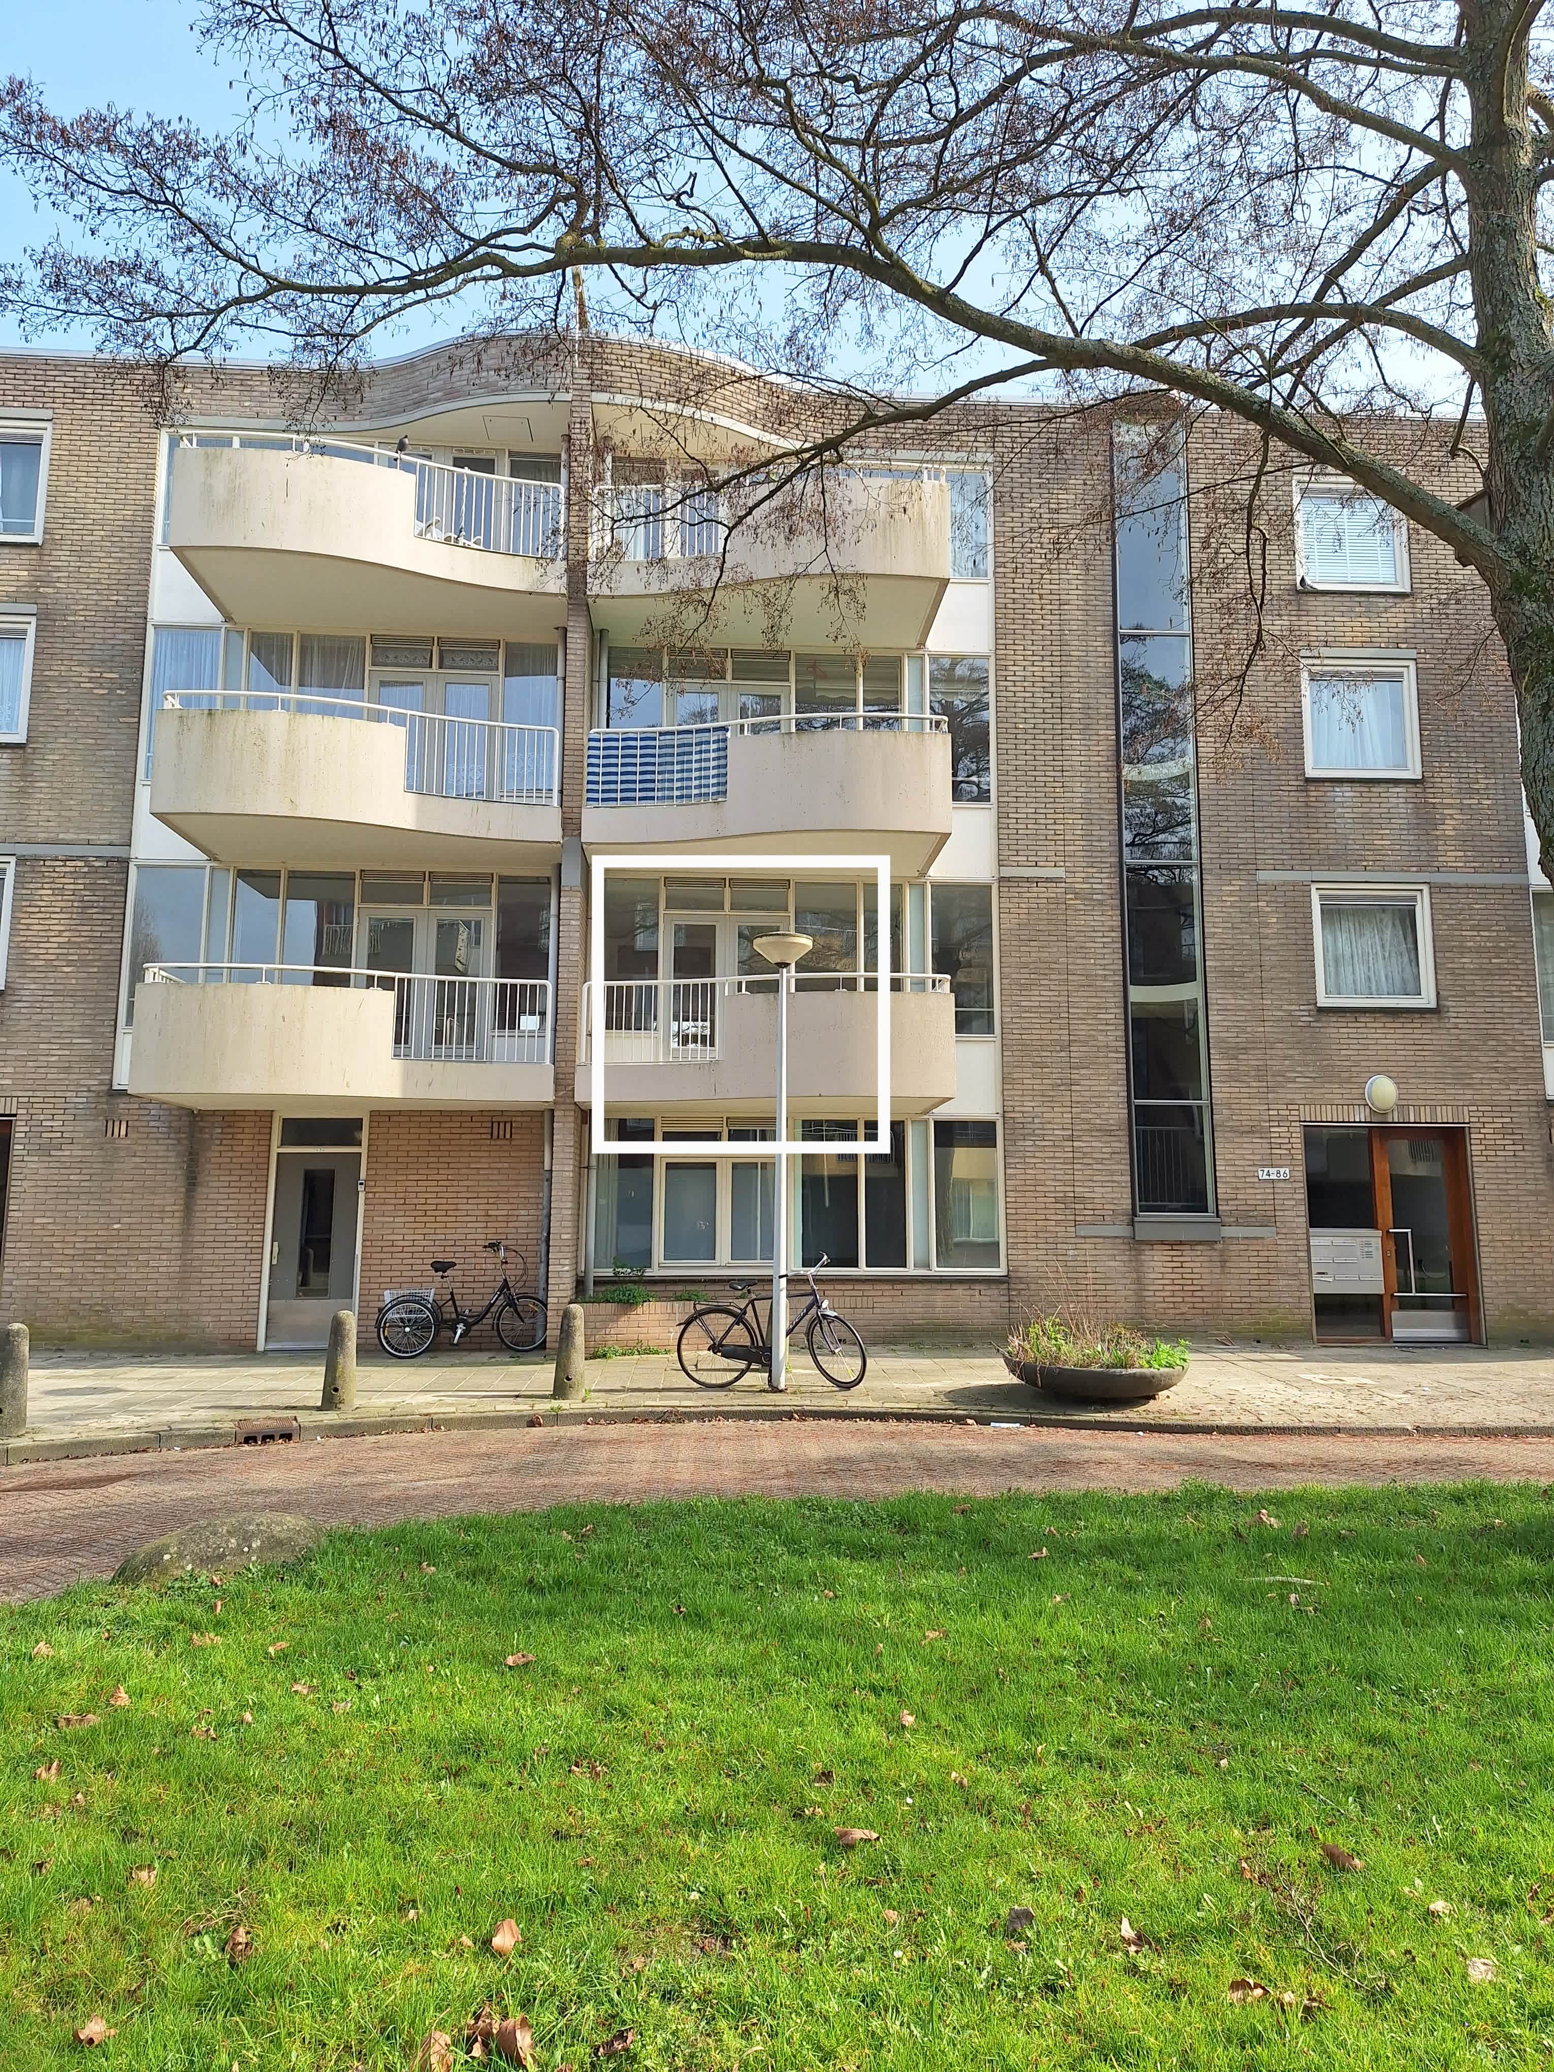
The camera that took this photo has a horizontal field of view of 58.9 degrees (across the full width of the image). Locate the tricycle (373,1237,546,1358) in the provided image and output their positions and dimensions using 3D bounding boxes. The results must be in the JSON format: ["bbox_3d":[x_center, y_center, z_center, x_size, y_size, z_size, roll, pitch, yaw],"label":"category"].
[{"bbox_3d":[-3.209,2.732,14.369,1.780,1.138,0.750,2,-8,-14],"label":"tricycle"}]

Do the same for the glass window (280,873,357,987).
[{"bbox_3d":[-5.048,-0.934,15.100,0.791,1.743,0.080,1,-8,-5],"label":"glass window"}]

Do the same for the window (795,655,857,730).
[{"bbox_3d":[0.569,-3.574,15.920,0.747,1.751,0.080,1,-8,-5],"label":"window"}]

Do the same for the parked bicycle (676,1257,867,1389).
[{"bbox_3d":[-0.048,2.528,12.232,1.684,1.176,0.580,0,-8,2],"label":"parked bicycle"}]

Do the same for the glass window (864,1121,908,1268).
[{"bbox_3d":[1.189,1.715,14.981,0.497,1.637,0.100,1,-8,-3],"label":"glass window"}]

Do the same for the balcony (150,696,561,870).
[{"bbox_3d":[-4.207,-2.642,14.507,3.910,1.240,2.000,1,-8,-3],"label":"balcony"}]

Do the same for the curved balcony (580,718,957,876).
[{"bbox_3d":[-0.151,-2.570,14.704,3.776,1.260,1.622,1,-8,-3],"label":"curved balcony"}]

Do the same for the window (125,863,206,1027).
[{"bbox_3d":[-6.643,-1.005,14.987,0.800,1.760,0.100,1,-8,-3],"label":"window"}]

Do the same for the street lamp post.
[{"bbox_3d":[0.048,1.076,12.424,0.560,4.123,0.560,0,-8,0],"label":"street lamp post"}]

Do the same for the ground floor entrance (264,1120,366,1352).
[{"bbox_3d":[-4.982,2.108,14.802,0.950,2.463,0.150,1,-8,-3],"label":"ground floor entrance"}]

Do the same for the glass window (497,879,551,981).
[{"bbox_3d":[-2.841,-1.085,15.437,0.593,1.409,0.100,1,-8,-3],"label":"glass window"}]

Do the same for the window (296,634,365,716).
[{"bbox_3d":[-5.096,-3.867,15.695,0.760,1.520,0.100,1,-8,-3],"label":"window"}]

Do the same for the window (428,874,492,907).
[{"bbox_3d":[-3.507,-1.611,15.219,0.689,0.385,0.120,1,-8,-4],"label":"window"}]

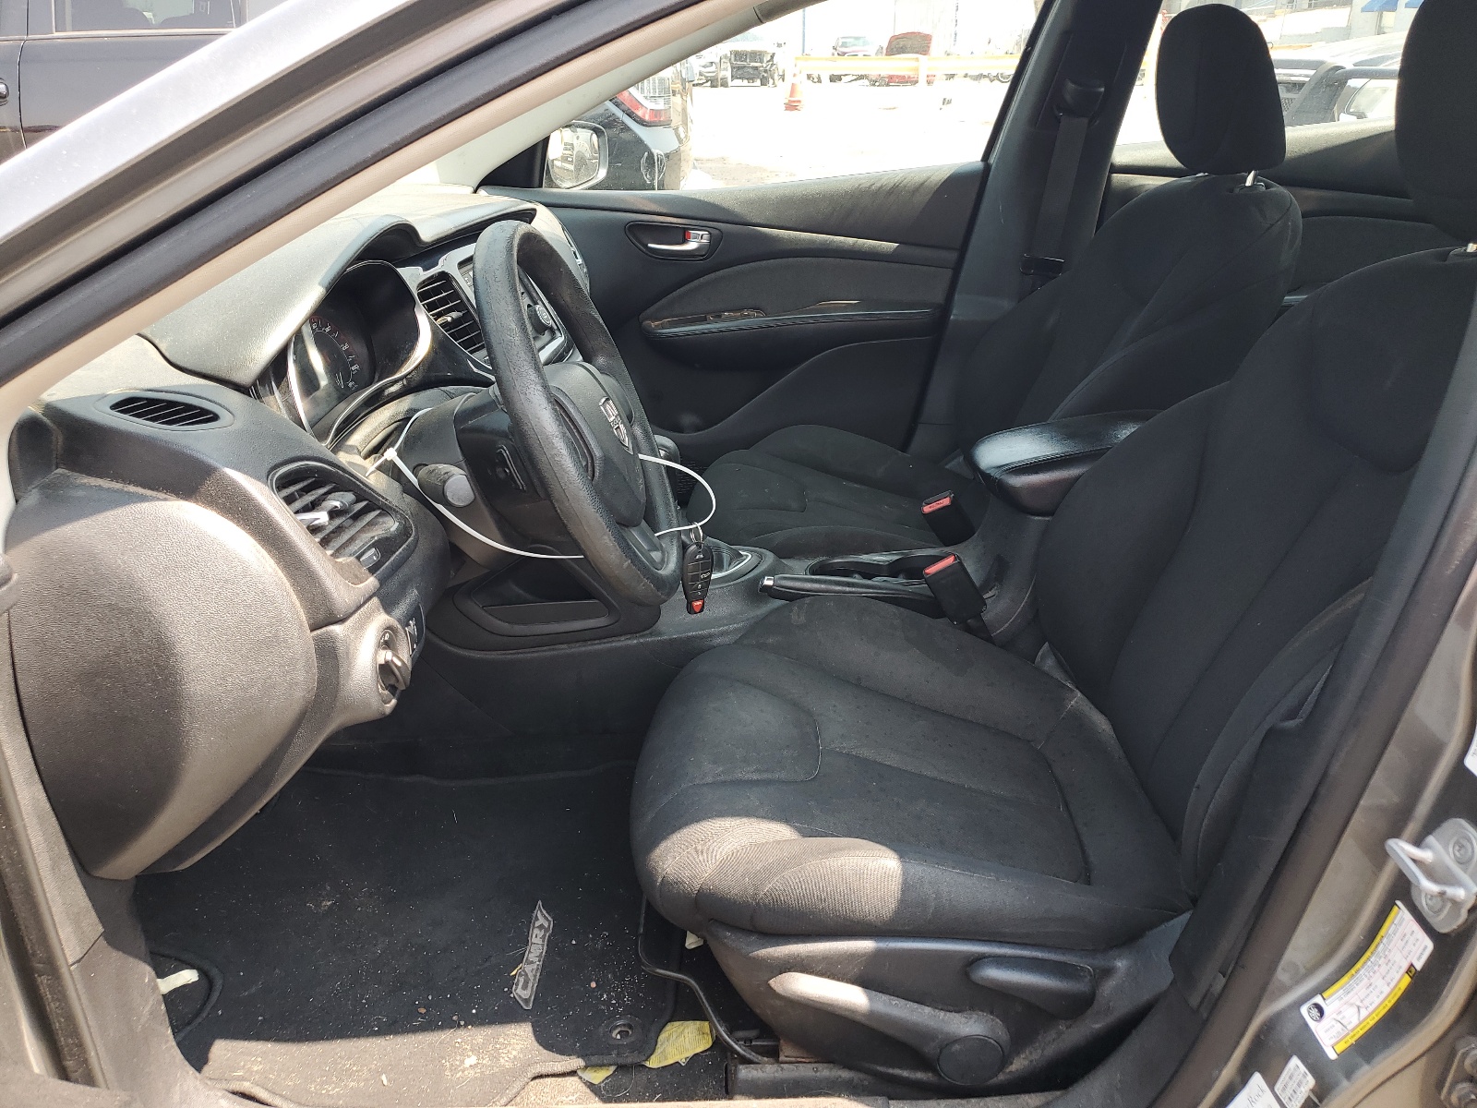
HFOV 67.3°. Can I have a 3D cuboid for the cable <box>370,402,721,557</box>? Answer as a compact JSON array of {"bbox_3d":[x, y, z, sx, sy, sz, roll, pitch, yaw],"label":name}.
[{"bbox_3d":[-0.165,-0.080,1.048,0.280,0.165,0.230,0,24,2],"label":"cable"}]

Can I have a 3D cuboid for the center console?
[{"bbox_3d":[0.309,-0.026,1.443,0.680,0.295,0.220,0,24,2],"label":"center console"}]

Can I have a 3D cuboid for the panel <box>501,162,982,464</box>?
[{"bbox_3d":[-0.010,-0.396,2.062,0.920,0.640,0.130,0,24,2],"label":"panel"}]

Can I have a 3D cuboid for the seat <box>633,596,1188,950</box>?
[{"bbox_3d":[0.137,0.214,1.151,0.505,0.165,0.530,0,24,2],"label":"seat"}]

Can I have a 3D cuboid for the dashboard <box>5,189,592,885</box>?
[{"bbox_3d":[-0.453,-0.223,1.393,0.520,0.435,1.400,0,24,2],"label":"dashboard"}]

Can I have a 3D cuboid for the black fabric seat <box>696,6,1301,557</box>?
[{"bbox_3d":[0.361,-0.316,1.713,0.895,0.945,0.540,0,24,2],"label":"black fabric seat"}]

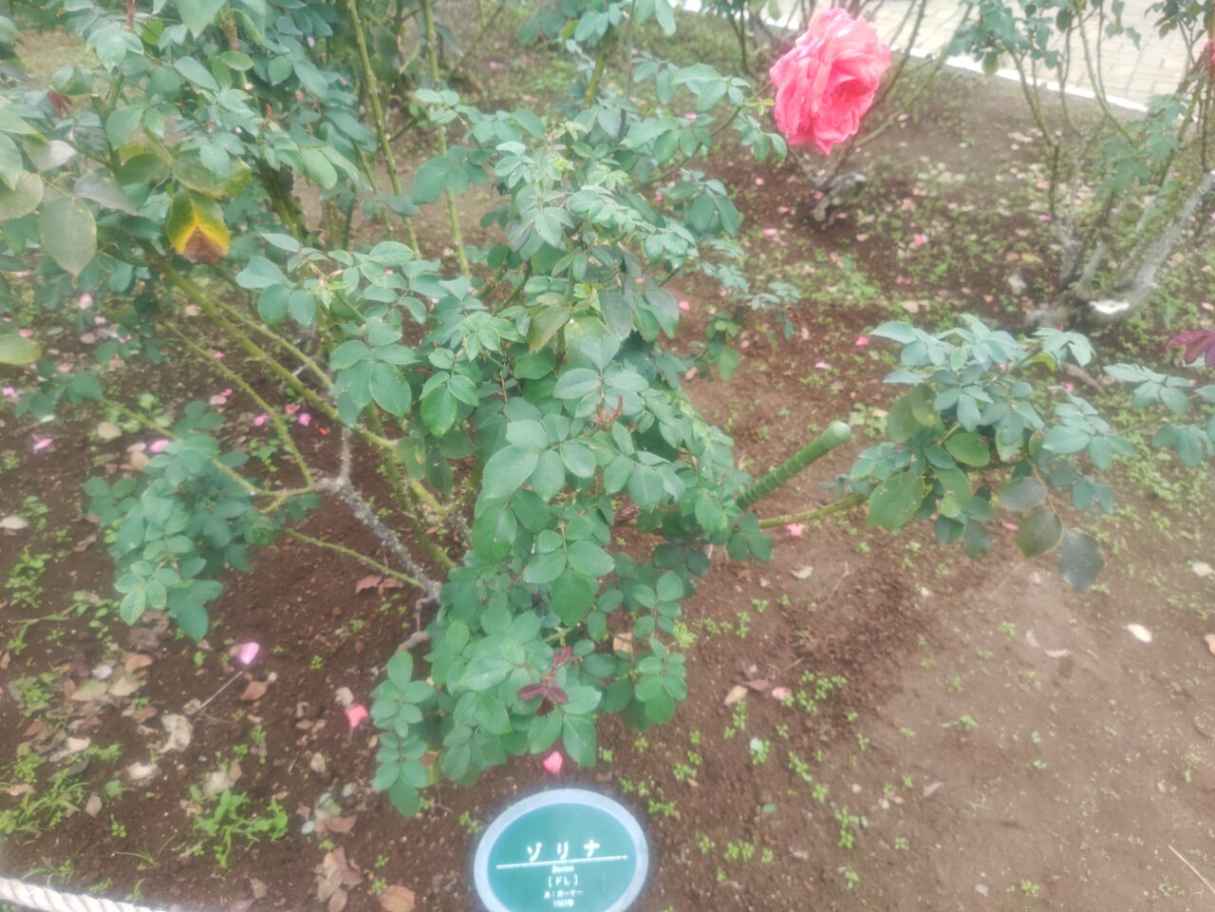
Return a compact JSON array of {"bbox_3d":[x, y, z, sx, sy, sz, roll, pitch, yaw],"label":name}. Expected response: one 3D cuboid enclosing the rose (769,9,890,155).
[{"bbox_3d":[0.165,-0.278,0.600,0.084,0.094,0.060,-34,26,-25],"label":"rose"}]

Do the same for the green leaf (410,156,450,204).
[{"bbox_3d":[-0.220,-0.341,1.002,0.041,0.011,0.066,39,79,0],"label":"green leaf"}]

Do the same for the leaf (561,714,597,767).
[{"bbox_3d":[-0.032,0.318,0.902,0.036,0.011,0.060,-26,63,-14],"label":"leaf"}]

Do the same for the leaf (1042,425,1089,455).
[{"bbox_3d":[0.477,-0.016,0.842,0.045,0.011,0.030,-13,57,4],"label":"leaf"}]

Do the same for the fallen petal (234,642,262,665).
[{"bbox_3d":[-0.703,0.384,1.575,0.041,0.014,0.046,12,47,12],"label":"fallen petal"}]

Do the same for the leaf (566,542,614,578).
[{"bbox_3d":[-0.018,0.109,0.852,0.045,0.011,0.037,7,65,4],"label":"leaf"}]

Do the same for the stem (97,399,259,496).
[{"bbox_3d":[-0.754,-0.015,1.430,0.022,0.299,0.020,-53,20,0],"label":"stem"}]

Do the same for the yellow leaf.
[{"bbox_3d":[-0.406,-0.227,0.800,0.060,0.072,0.012,-15,4,-22],"label":"yellow leaf"}]

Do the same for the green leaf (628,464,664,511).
[{"bbox_3d":[0.044,0.038,0.950,0.040,0.012,0.057,-13,77,-1],"label":"green leaf"}]

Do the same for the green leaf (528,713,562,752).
[{"bbox_3d":[-0.081,0.370,1.080,0.037,0.012,0.064,34,66,13],"label":"green leaf"}]

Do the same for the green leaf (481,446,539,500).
[{"bbox_3d":[-0.100,0.018,0.830,0.074,0.011,0.045,-42,73,-12],"label":"green leaf"}]

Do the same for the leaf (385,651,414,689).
[{"bbox_3d":[-0.275,0.284,1.070,0.035,0.009,0.049,-5,63,-2],"label":"leaf"}]

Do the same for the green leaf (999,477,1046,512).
[{"bbox_3d":[0.514,0.048,1.000,0.053,0.012,0.040,-15,71,19],"label":"green leaf"}]

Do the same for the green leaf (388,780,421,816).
[{"bbox_3d":[-0.270,0.452,1.070,0.038,0.009,0.048,-21,68,-9],"label":"green leaf"}]

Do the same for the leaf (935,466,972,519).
[{"bbox_3d":[0.428,0.046,1.000,0.040,0.012,0.066,-12,76,18],"label":"leaf"}]

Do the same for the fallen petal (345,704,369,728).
[{"bbox_3d":[-0.460,0.477,1.484,0.038,0.015,0.042,8,46,8],"label":"fallen petal"}]

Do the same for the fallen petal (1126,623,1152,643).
[{"bbox_3d":[1.018,0.334,1.541,0.028,0.012,0.049,-20,41,-24],"label":"fallen petal"}]

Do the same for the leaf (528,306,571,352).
[{"bbox_3d":[-0.061,-0.135,0.862,0.030,0.011,0.060,37,76,10],"label":"leaf"}]

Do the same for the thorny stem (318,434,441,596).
[{"bbox_3d":[-0.374,0.098,1.330,0.200,0.240,0.120,-4,47,0],"label":"thorny stem"}]

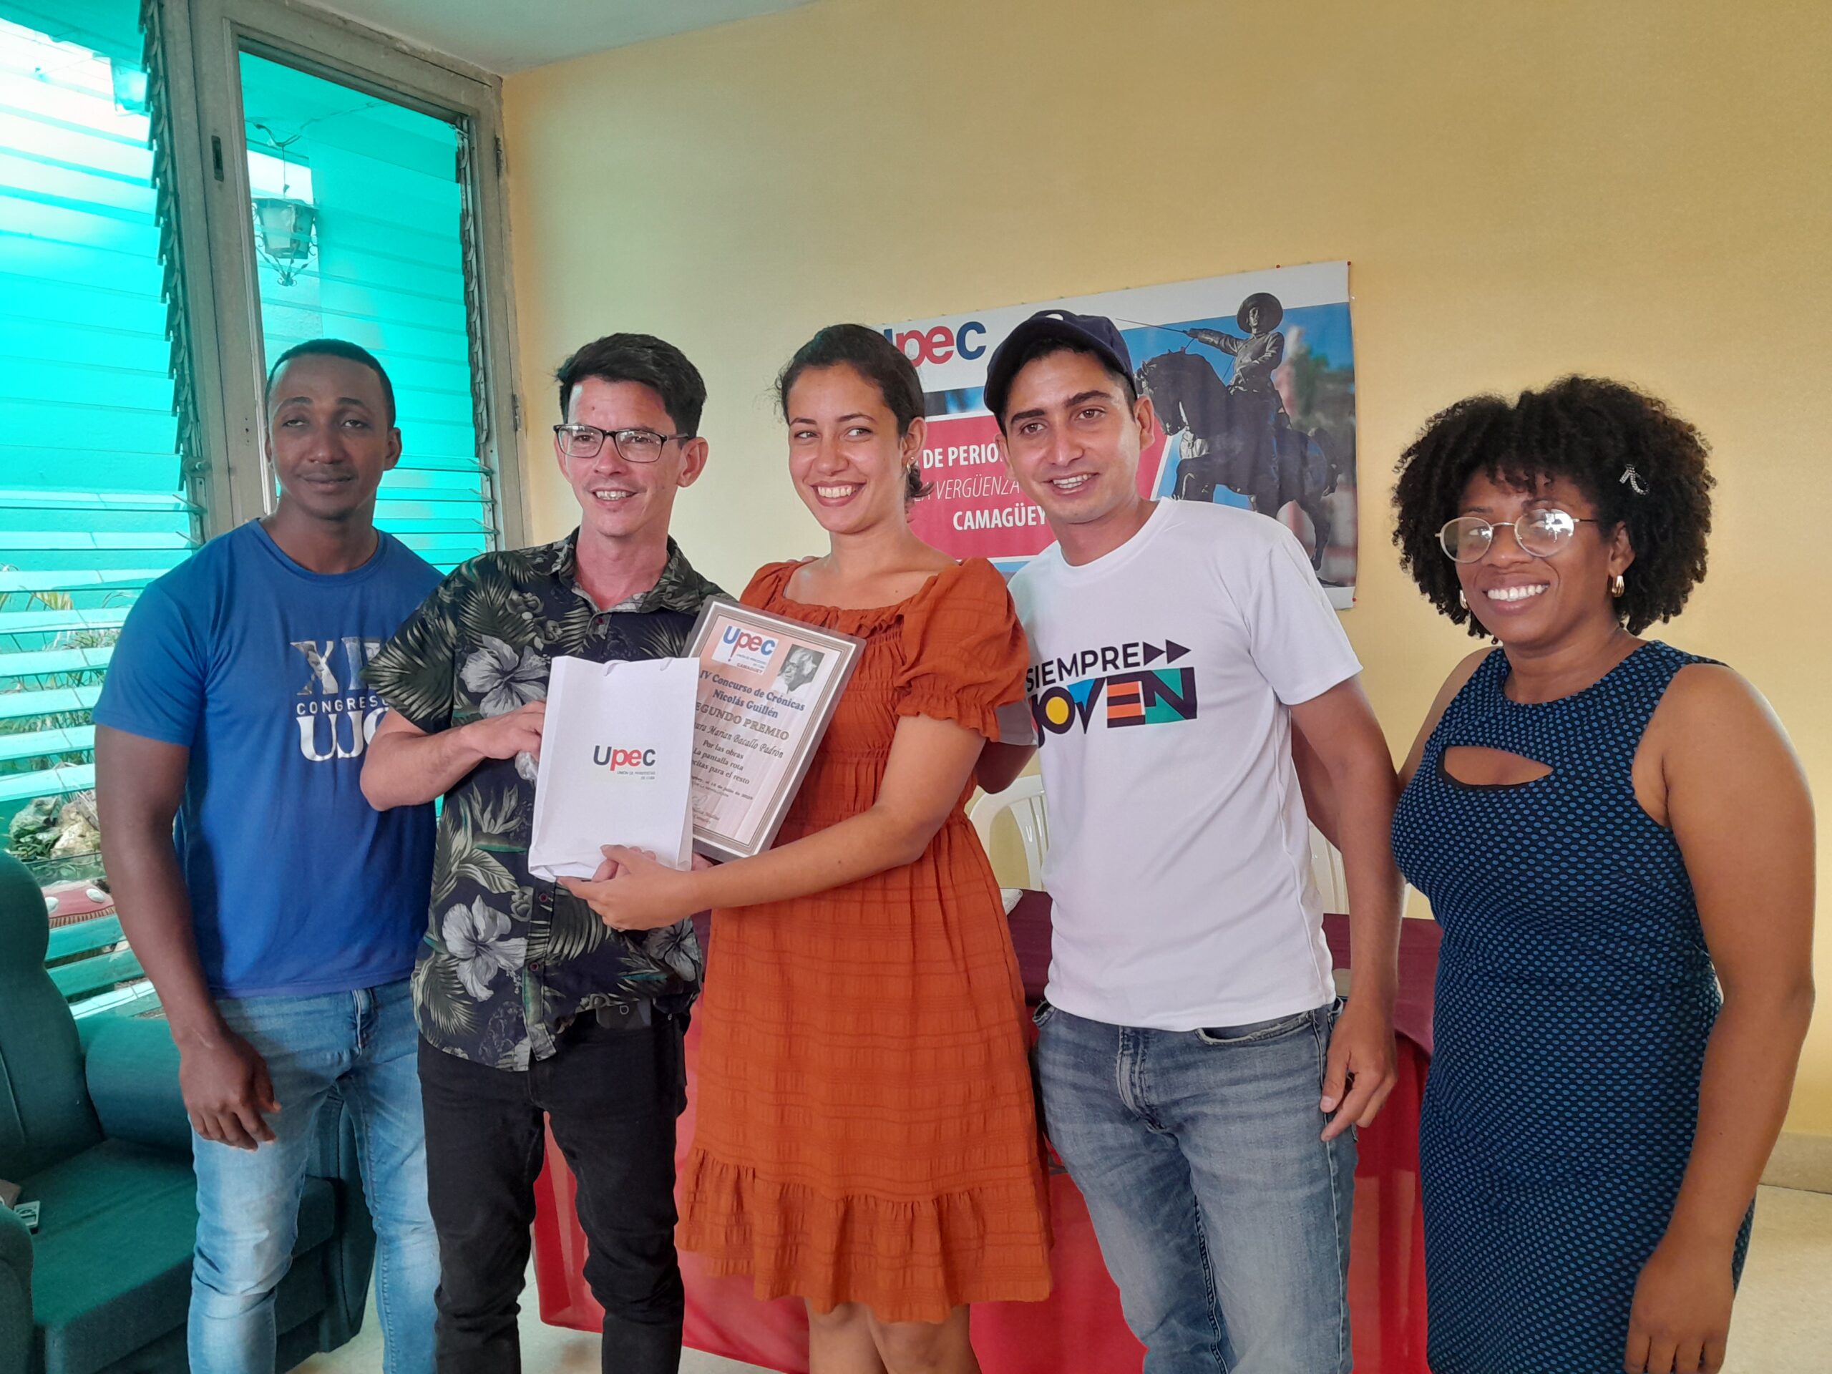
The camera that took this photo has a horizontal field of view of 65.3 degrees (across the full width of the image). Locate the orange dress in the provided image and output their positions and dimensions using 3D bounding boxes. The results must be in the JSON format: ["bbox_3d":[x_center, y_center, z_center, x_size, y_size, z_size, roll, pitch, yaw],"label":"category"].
[{"bbox_3d":[-0.058,0.280,1.680,0.430,0.850,0.320,-1,6,20],"label":"orange dress"}]

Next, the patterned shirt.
[{"bbox_3d":[-0.437,0.125,1.740,0.470,0.630,0.280,-2,5,8],"label":"patterned shirt"}]

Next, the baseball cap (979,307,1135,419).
[{"bbox_3d":[0.159,-0.357,1.600,0.175,0.135,0.250,-15,-4,14],"label":"baseball cap"}]

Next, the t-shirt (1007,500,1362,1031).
[{"bbox_3d":[0.313,0.085,1.730,0.470,0.630,0.280,-2,6,36],"label":"t-shirt"}]

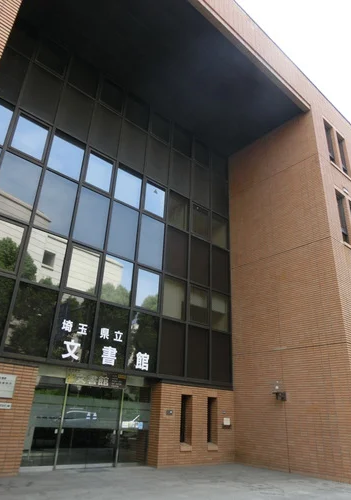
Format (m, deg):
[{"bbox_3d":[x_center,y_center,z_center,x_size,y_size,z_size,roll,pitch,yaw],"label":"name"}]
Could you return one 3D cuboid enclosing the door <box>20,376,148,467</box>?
[{"bbox_3d":[-2.340,4.931,10.268,4.051,2.198,0.115,22,-31,-35],"label":"door"}]

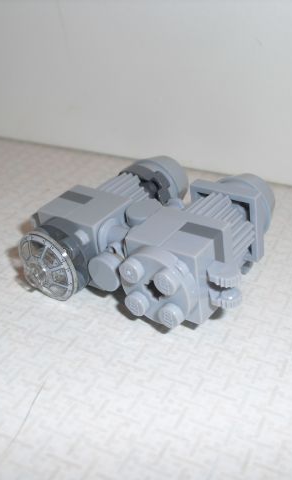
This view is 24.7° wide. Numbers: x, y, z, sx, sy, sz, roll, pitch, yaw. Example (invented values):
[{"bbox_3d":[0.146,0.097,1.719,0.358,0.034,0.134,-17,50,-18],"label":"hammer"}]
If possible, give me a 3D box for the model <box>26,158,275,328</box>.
[{"bbox_3d":[0.001,-0.001,0.150,0.052,0.017,0.049,15,37,32],"label":"model"}]

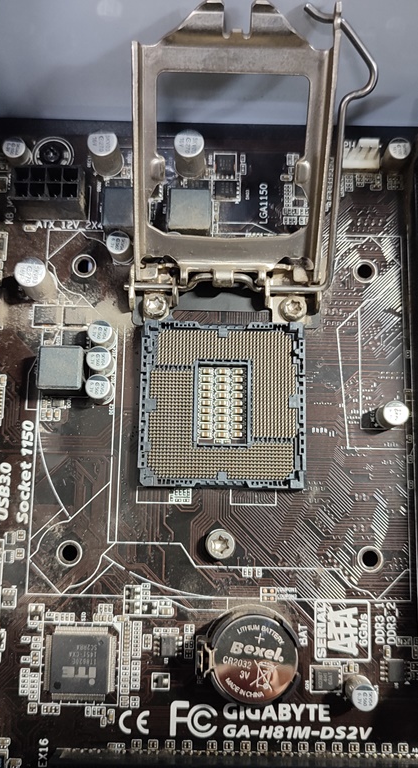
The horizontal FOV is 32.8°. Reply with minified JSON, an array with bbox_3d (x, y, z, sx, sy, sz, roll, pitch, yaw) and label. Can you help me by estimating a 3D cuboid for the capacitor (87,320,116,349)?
[{"bbox_3d":[-0.028,-0.013,0.183,0.006,0.007,0.006,1,80,0],"label":"capacitor"}]

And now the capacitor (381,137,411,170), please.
[{"bbox_3d":[0.051,-0.062,0.192,0.006,0.007,0.006,1,80,0],"label":"capacitor"}]

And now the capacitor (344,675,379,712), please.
[{"bbox_3d":[0.036,0.073,0.167,0.006,0.009,0.006,1,80,0],"label":"capacitor"}]

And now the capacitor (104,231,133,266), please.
[{"bbox_3d":[-0.024,-0.036,0.187,0.006,0.007,0.006,1,80,0],"label":"capacitor"}]

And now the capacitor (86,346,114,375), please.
[{"bbox_3d":[-0.028,-0.006,0.182,0.006,0.007,0.006,1,80,0],"label":"capacitor"}]

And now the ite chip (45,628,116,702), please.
[{"bbox_3d":[-0.031,0.068,0.172,0.016,0.002,0.016,1,80,0],"label":"ite chip"}]

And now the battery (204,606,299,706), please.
[{"bbox_3d":[0.011,0.065,0.170,0.021,0.004,0.021,1,80,0],"label":"battery"}]

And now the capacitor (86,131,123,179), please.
[{"bbox_3d":[-0.028,-0.062,0.189,0.008,0.011,0.008,1,80,0],"label":"capacitor"}]

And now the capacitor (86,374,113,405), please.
[{"bbox_3d":[-0.028,0.001,0.180,0.006,0.008,0.006,1,80,0],"label":"capacitor"}]

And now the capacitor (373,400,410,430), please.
[{"bbox_3d":[0.046,0.008,0.179,0.006,0.008,0.006,1,80,0],"label":"capacitor"}]

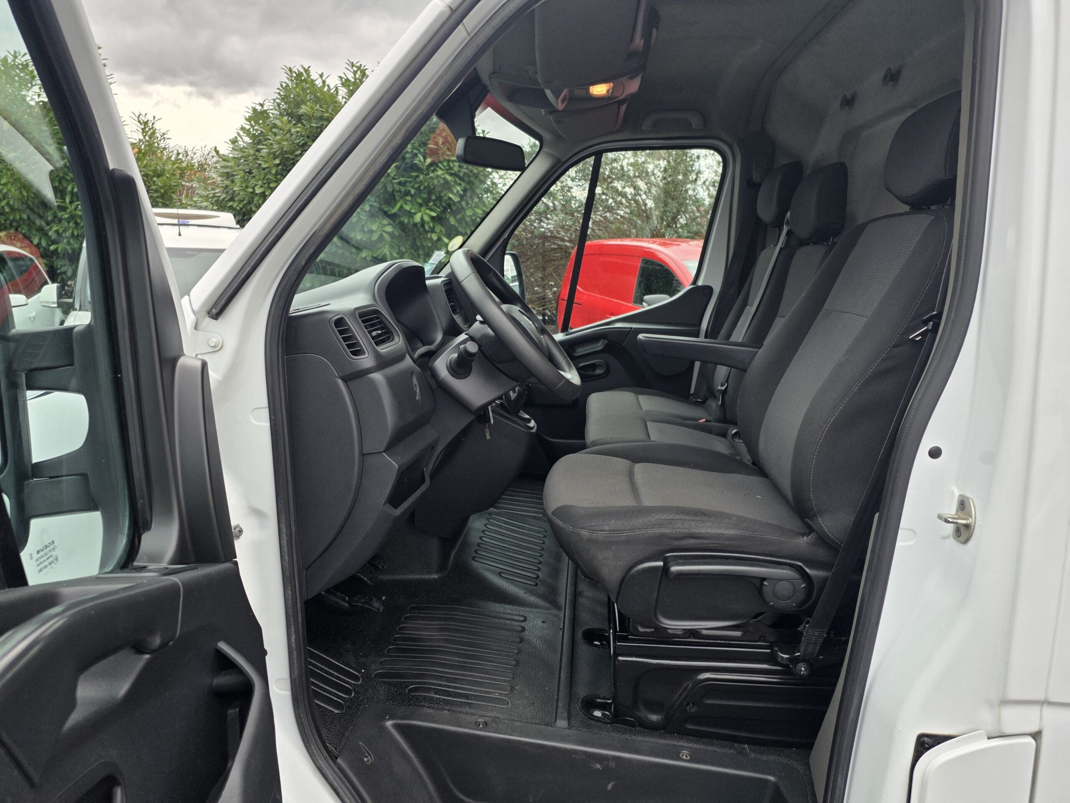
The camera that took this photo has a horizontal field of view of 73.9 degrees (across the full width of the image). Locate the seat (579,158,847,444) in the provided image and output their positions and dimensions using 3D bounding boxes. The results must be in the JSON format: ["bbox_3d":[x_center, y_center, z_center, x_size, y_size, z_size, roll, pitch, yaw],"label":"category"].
[{"bbox_3d":[0.515,-0.242,2.182,0.725,0.980,0.900,0,12,5],"label":"seat"}]

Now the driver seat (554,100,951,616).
[{"bbox_3d":[0.435,-0.112,1.437,0.837,0.955,0.520,0,12,5],"label":"driver seat"}]

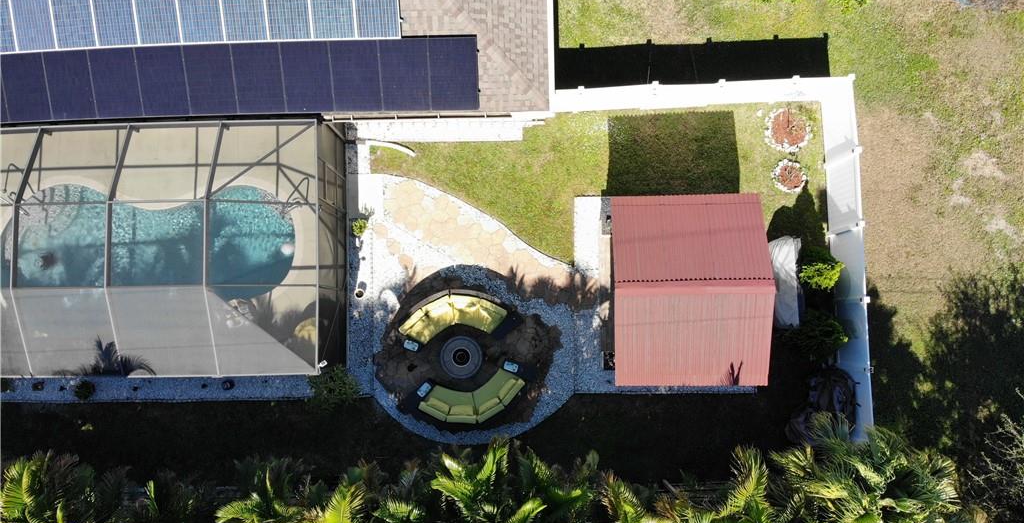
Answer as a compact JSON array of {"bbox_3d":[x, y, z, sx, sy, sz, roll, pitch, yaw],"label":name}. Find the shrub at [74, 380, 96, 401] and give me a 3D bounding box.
[{"bbox_3d":[-11.724,3.546,19.507,0.530,0.500,0.500,-1,85,3],"label":"shrub"}]

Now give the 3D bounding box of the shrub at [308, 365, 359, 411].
[{"bbox_3d":[-4.691,3.366,18.806,1.200,1.150,1.100,-1,85,3],"label":"shrub"}]

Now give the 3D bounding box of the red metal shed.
[{"bbox_3d":[4.102,0.739,17.275,3.428,3.649,4.330,-1,85,3],"label":"red metal shed"}]

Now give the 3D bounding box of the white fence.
[{"bbox_3d":[4.909,0.238,18.129,7.366,1.940,9.416,-1,85,3],"label":"white fence"}]

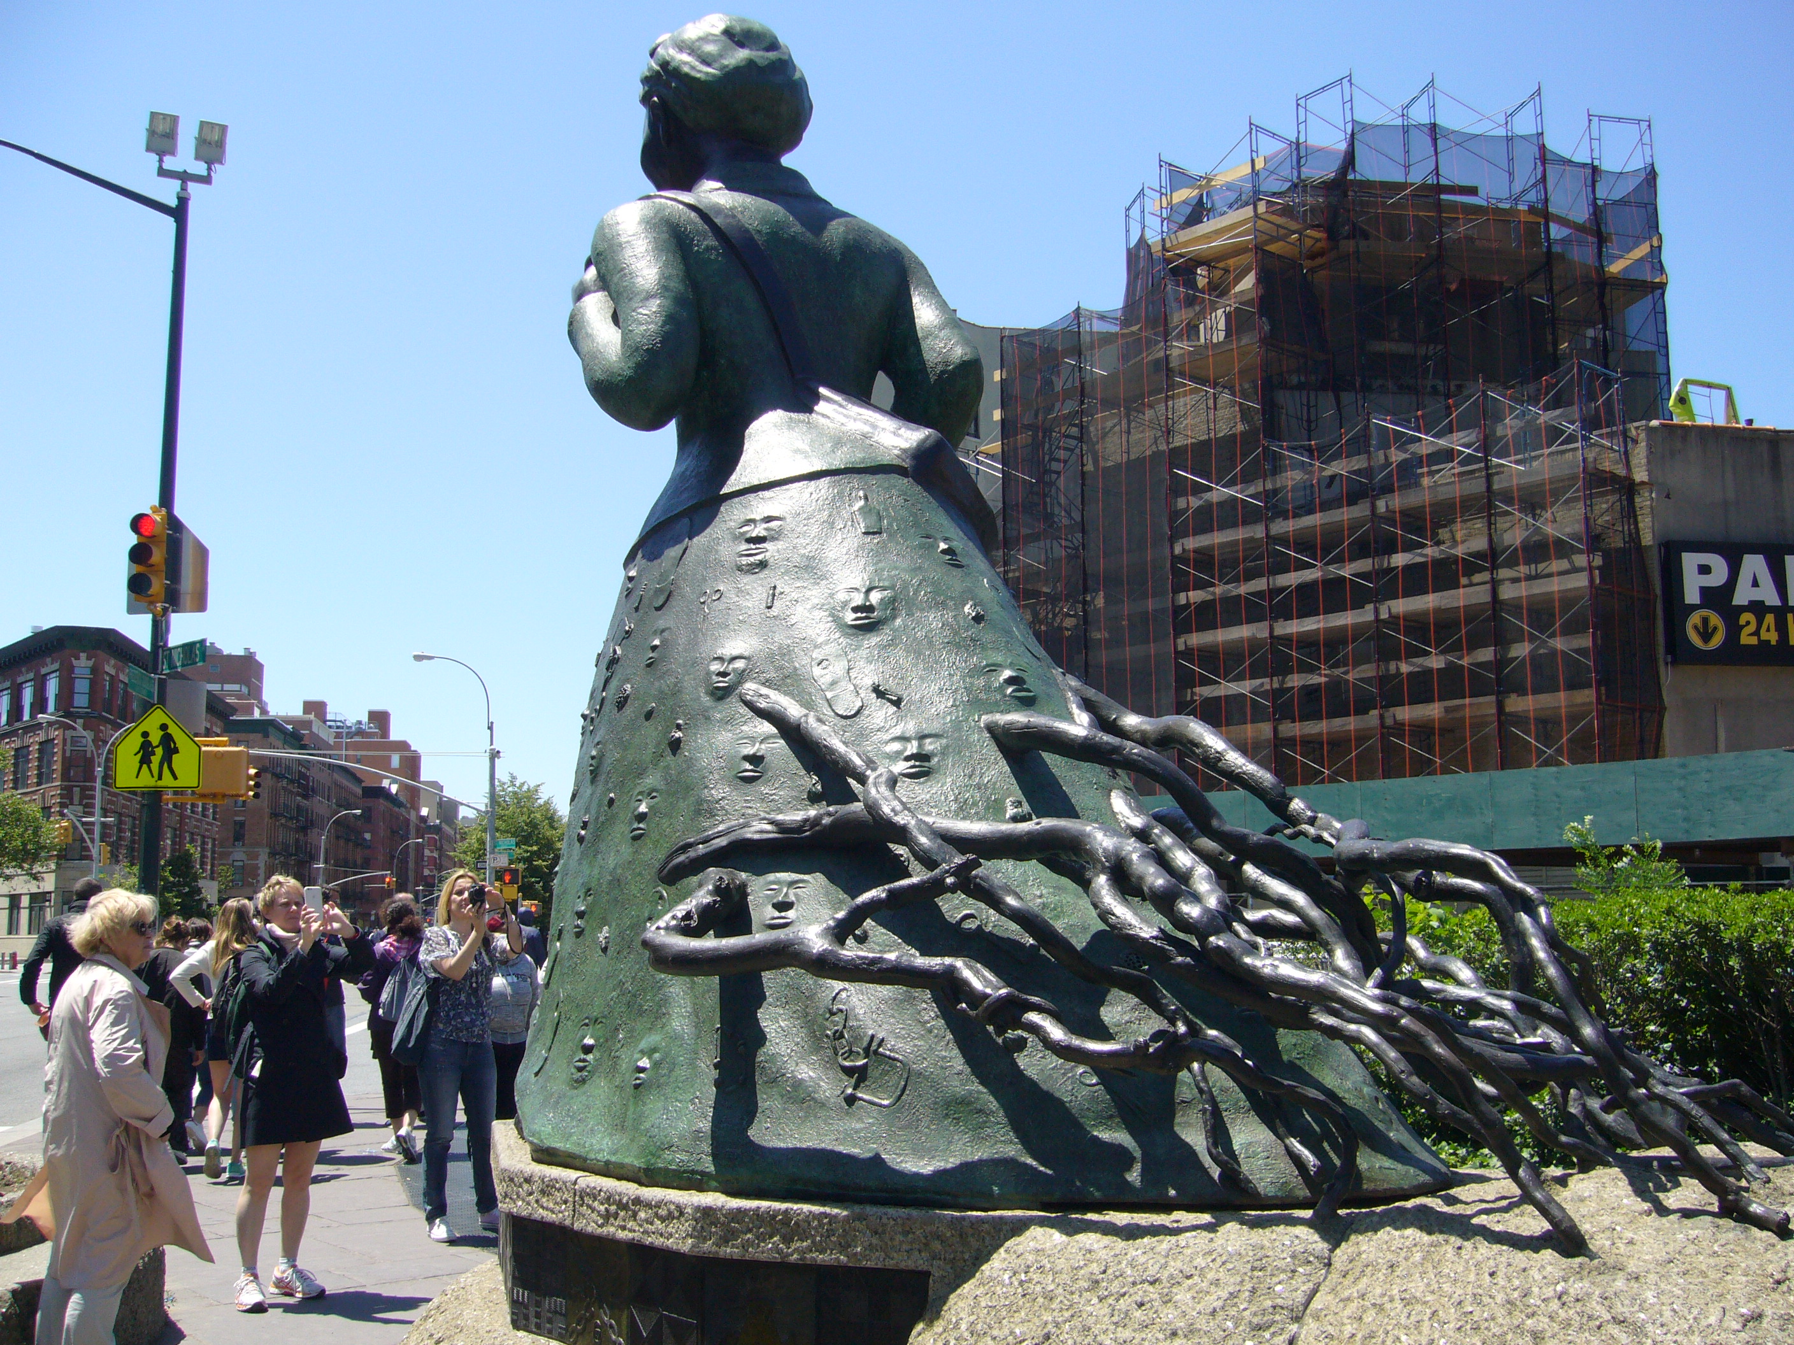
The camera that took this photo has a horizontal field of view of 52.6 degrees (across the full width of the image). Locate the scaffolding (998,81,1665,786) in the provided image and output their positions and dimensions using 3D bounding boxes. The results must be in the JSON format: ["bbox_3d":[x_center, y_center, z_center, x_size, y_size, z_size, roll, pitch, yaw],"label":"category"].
[{"bbox_3d":[8.970,-3.661,38.207,5.500,15.300,14.400,7,-10,-41],"label":"scaffolding"}]

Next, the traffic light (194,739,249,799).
[{"bbox_3d":[-6.309,0.910,16.940,0.480,0.500,0.250,1,-8,-12],"label":"traffic light"}]

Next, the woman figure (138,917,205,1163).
[{"bbox_3d":[-4.696,2.354,11.690,0.500,1.560,0.420,2,-8,-15],"label":"woman figure"}]

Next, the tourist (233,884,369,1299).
[{"bbox_3d":[-2.415,1.650,7.243,0.480,1.650,0.460,7,-11,-42],"label":"tourist"}]

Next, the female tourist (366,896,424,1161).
[{"bbox_3d":[-3.187,2.243,11.503,0.520,1.620,0.420,2,-8,-17],"label":"female tourist"}]

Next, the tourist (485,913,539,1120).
[{"bbox_3d":[-2.458,2.295,11.495,0.520,1.620,0.400,1,-8,-9],"label":"tourist"}]

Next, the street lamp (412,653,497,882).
[{"bbox_3d":[-12.512,3.981,50.944,2.350,9.130,0.450,0,-8,-3],"label":"street lamp"}]

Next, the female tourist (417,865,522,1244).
[{"bbox_3d":[-2.031,1.784,8.588,0.500,1.680,0.420,4,-9,-28],"label":"female tourist"}]

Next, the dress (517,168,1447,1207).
[{"bbox_3d":[0.056,-0.100,5.456,1.670,3.070,2.430,5,-10,-35],"label":"dress"}]

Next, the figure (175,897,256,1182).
[{"bbox_3d":[-4.104,2.177,10.907,0.520,1.620,0.480,2,-8,-17],"label":"figure"}]

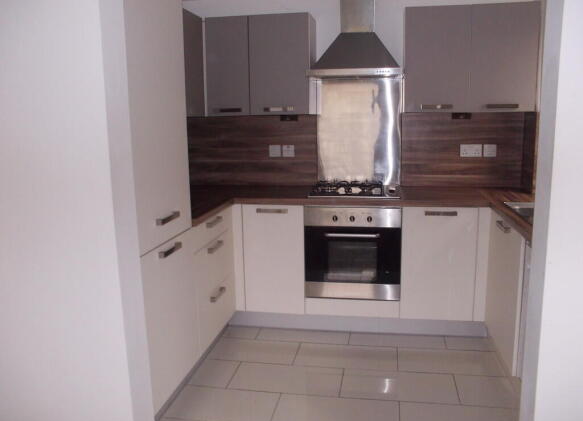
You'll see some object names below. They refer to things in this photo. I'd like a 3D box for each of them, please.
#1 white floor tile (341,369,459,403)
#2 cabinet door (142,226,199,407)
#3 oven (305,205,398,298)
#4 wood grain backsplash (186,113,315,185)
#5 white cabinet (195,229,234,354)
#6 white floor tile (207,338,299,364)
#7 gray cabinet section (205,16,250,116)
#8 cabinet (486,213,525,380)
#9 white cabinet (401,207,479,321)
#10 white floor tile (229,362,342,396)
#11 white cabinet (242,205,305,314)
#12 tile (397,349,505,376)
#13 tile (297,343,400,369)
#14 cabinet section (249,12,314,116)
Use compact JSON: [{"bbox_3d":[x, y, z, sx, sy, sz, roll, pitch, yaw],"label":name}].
[{"bbox_3d":[0.567,0.934,2.583,0.599,0.012,0.300,1,10,10],"label":"white floor tile"},{"bbox_3d":[-0.560,0.489,2.268,0.025,0.710,0.597,0,10,11],"label":"cabinet door"},{"bbox_3d":[0.425,0.227,3.294,0.595,0.592,0.550,0,10,11],"label":"oven"},{"bbox_3d":[-0.314,-0.438,3.671,1.025,0.530,0.020,0,10,11],"label":"wood grain backsplash"},{"bbox_3d":[-0.712,0.422,2.908,0.560,0.629,0.610,0,10,11],"label":"white cabinet"},{"bbox_3d":[-0.244,0.870,3.017,0.565,0.010,0.299,0,10,11],"label":"white floor tile"},{"bbox_3d":[-0.406,-0.988,3.428,0.297,0.644,0.314,1,10,9],"label":"gray cabinet section"},{"bbox_3d":[1.394,0.402,2.522,0.570,0.714,0.607,1,10,10],"label":"cabinet"},{"bbox_3d":[0.945,0.281,3.255,0.442,0.714,0.570,1,10,10],"label":"white cabinet"},{"bbox_3d":[-0.023,0.929,2.690,0.599,0.012,0.300,1,10,10],"label":"white floor tile"},{"bbox_3d":[-0.060,0.272,3.438,0.403,0.714,0.570,1,10,10],"label":"white cabinet"},{"bbox_3d":[0.907,0.876,2.801,0.585,0.010,0.299,0,10,11],"label":"tile"},{"bbox_3d":[0.327,0.873,2.910,0.596,0.010,0.299,0,10,11],"label":"tile"},{"bbox_3d":[-0.058,-0.983,3.374,0.407,0.644,0.314,1,10,9],"label":"cabinet section"}]

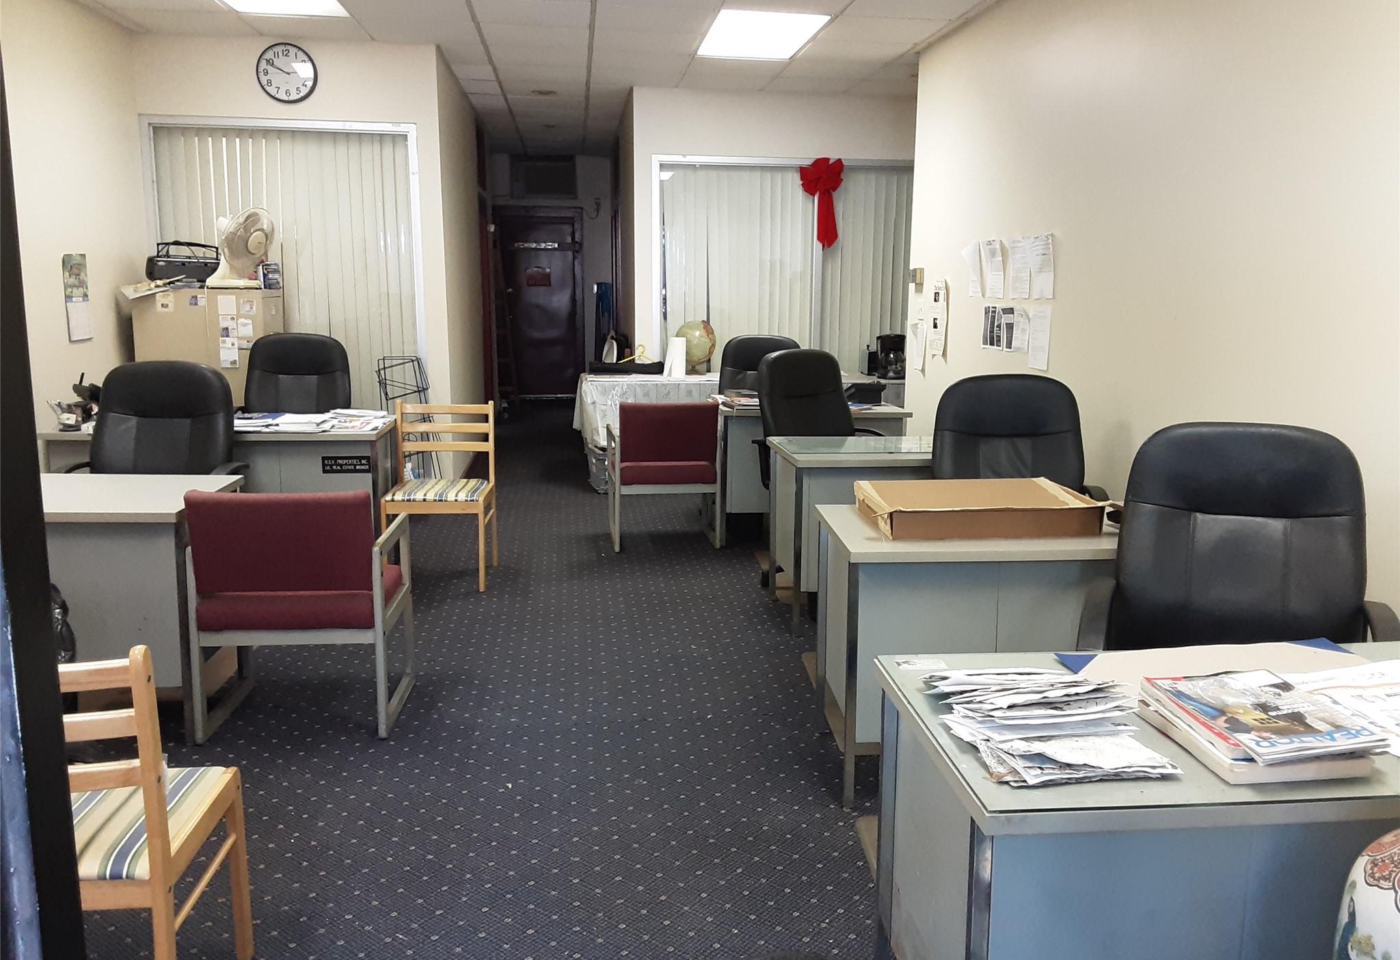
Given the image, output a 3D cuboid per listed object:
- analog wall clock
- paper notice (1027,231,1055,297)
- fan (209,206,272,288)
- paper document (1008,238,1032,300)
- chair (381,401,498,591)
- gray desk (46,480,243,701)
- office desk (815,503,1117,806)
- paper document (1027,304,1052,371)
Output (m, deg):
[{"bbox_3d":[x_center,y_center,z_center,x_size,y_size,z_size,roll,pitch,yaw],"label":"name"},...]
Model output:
[{"bbox_3d":[-2.351,-2.317,6.449,0.325,0.325,0.045,0,10,-6],"label":"analog wall clock"},{"bbox_3d":[1.471,-0.916,4.885,0.020,0.280,0.219,0,10,-6],"label":"paper notice"},{"bbox_3d":[-2.573,-1.306,6.365,0.290,0.450,0.340,6,12,28],"label":"fan"},{"bbox_3d":[1.493,-0.986,5.285,0.012,0.278,0.215,-1,10,-6],"label":"paper document"},{"bbox_3d":[-1.232,0.067,5.440,0.460,0.840,0.530,0,10,-3],"label":"chair"},{"bbox_3d":[-2.184,0.416,3.767,1.080,0.740,0.650,-1,10,-6],"label":"gray desk"},{"bbox_3d":[0.978,0.491,3.452,1.218,0.731,0.660,0,10,-4],"label":"office desk"},{"bbox_3d":[1.472,-0.616,4.918,0.015,0.280,0.219,0,10,-6],"label":"paper document"}]

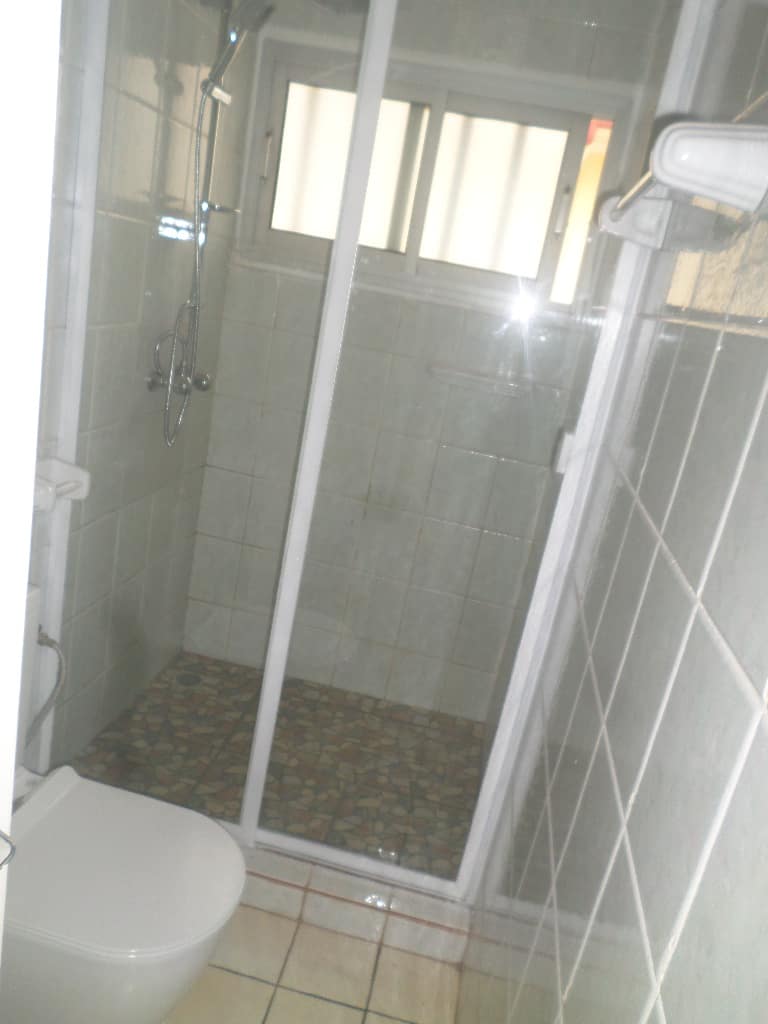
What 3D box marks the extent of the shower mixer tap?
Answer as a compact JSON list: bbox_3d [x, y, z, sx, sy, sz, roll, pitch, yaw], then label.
[{"bbox_3d":[-0.550,-0.401,2.036,0.100,0.165,0.250,13,17,6],"label":"shower mixer tap"}]

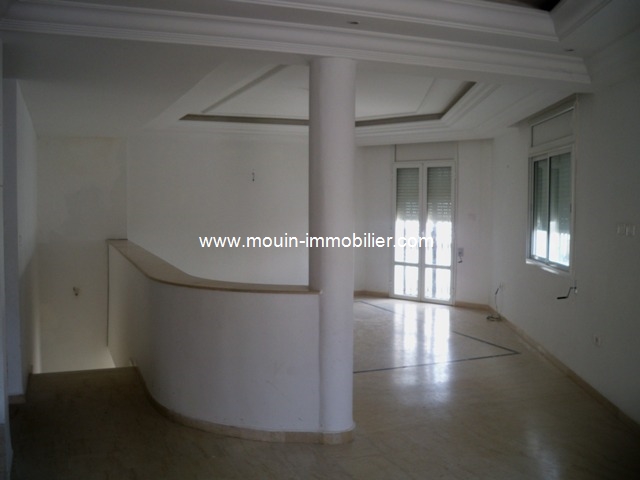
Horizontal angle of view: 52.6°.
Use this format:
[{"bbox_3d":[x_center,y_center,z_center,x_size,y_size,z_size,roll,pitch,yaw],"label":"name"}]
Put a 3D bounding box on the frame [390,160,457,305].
[{"bbox_3d":[1.627,-0.133,10.187,1.220,2.226,0.100,3,5,42],"label":"frame"}]

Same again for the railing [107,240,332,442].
[{"bbox_3d":[-1.469,0.672,6.807,1.084,0.995,5.967,-1,4,-21],"label":"railing"}]

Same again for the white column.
[{"bbox_3d":[0.085,0.080,4.306,0.318,2.477,0.318,0,3,0],"label":"white column"}]

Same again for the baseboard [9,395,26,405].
[{"bbox_3d":[-2.320,1.222,4.960,0.140,0.070,0.020,-1,3,-20],"label":"baseboard"}]

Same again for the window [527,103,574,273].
[{"bbox_3d":[2.270,-0.470,6.380,0.140,1.480,1.550,0,3,3],"label":"window"}]

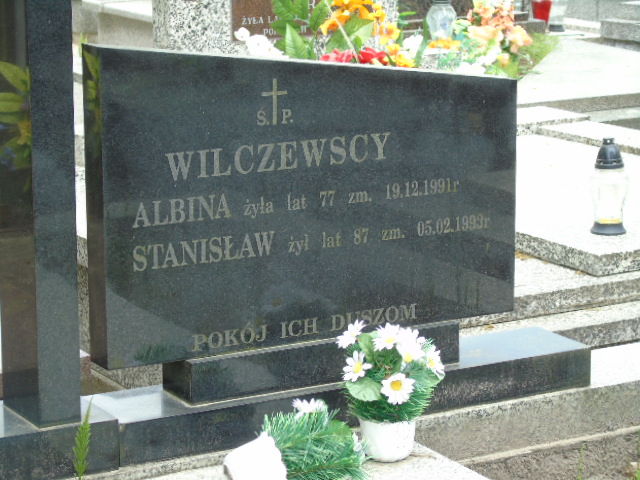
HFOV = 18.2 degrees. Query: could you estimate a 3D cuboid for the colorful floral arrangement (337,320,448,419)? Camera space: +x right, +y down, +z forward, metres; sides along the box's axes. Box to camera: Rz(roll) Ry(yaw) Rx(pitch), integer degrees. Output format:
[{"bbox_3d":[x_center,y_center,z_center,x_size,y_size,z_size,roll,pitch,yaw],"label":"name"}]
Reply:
[{"bbox_3d":[0.134,0.248,3.734,0.194,0.169,0.180,0,12,0],"label":"colorful floral arrangement"}]

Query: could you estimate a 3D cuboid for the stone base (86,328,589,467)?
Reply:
[{"bbox_3d":[0.052,0.300,3.944,1.056,0.082,0.190,-7,14,-29],"label":"stone base"}]

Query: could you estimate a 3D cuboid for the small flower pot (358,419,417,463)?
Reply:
[{"bbox_3d":[0.129,0.370,3.759,0.107,0.080,0.107,0,12,0],"label":"small flower pot"}]

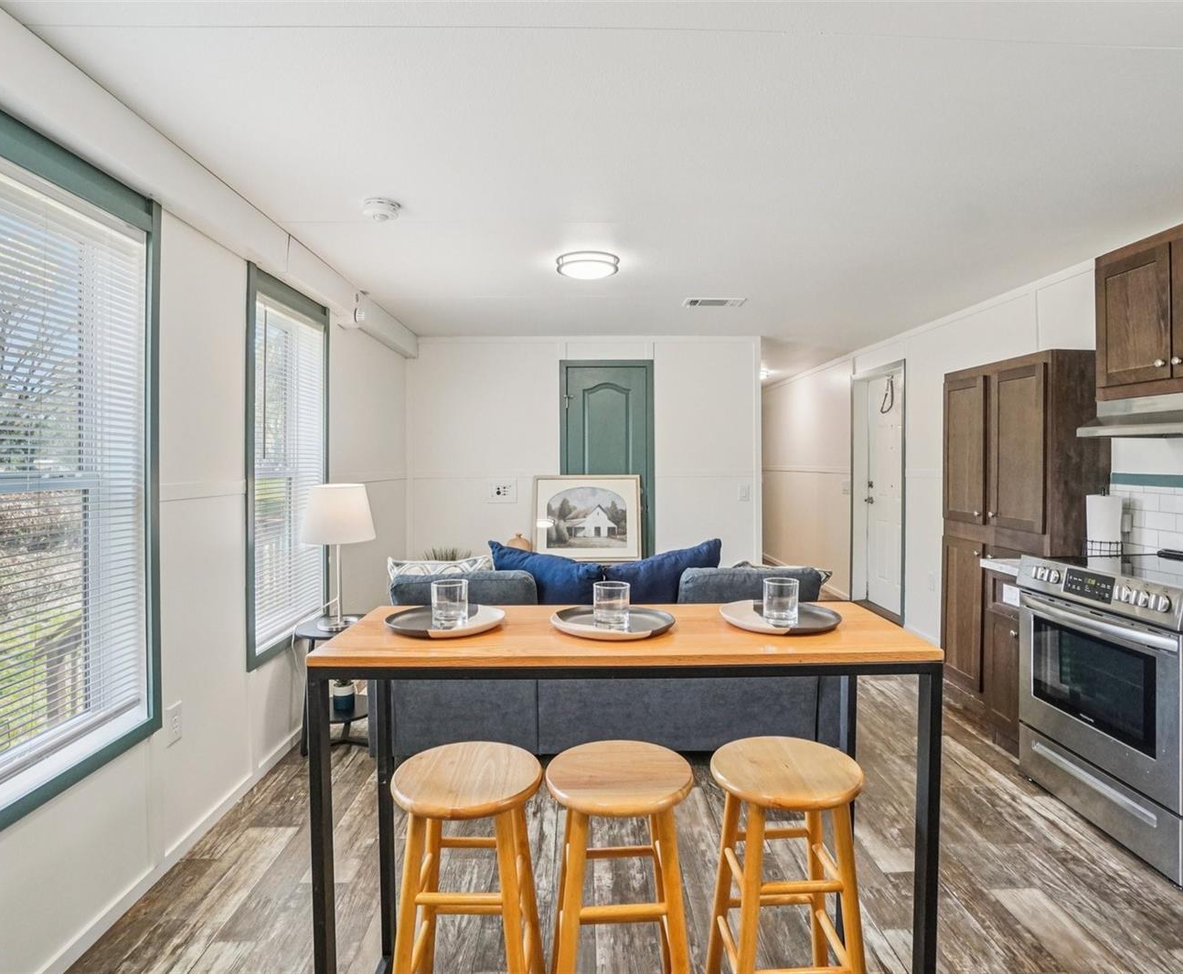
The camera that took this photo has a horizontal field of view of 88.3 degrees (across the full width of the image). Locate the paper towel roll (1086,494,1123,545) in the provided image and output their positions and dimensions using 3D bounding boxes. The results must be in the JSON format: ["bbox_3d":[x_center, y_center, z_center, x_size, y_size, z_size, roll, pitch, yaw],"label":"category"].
[{"bbox_3d":[2.297,0.172,2.730,0.120,0.275,0.120,0,2,0],"label":"paper towel roll"}]

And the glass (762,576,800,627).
[{"bbox_3d":[0.431,0.262,1.385,0.081,0.091,0.081,0,2,-1],"label":"glass"}]

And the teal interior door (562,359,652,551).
[{"bbox_3d":[0.126,0.075,4.760,0.734,2.109,0.070,0,2,-1],"label":"teal interior door"}]

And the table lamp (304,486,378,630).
[{"bbox_3d":[-1.146,0.317,2.770,0.335,0.650,0.335,0,2,-1],"label":"table lamp"}]

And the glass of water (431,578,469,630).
[{"bbox_3d":[-0.319,0.265,1.370,0.081,0.091,0.081,0,2,-1],"label":"glass of water"}]

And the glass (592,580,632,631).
[{"bbox_3d":[0.046,0.266,1.365,0.081,0.091,0.081,0,2,-1],"label":"glass"}]

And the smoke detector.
[{"bbox_3d":[-0.779,-1.031,2.264,0.136,0.050,0.136,0,2,-1],"label":"smoke detector"}]

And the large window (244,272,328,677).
[{"bbox_3d":[-1.410,-0.099,2.822,0.100,1.655,0.810,0,2,-1],"label":"large window"}]

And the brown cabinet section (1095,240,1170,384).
[{"bbox_3d":[2.355,-0.695,2.520,0.260,0.540,0.345,0,2,-1],"label":"brown cabinet section"}]

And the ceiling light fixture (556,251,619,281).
[{"bbox_3d":[-0.017,-1.049,2.876,0.302,0.090,0.302,0,2,-1],"label":"ceiling light fixture"}]

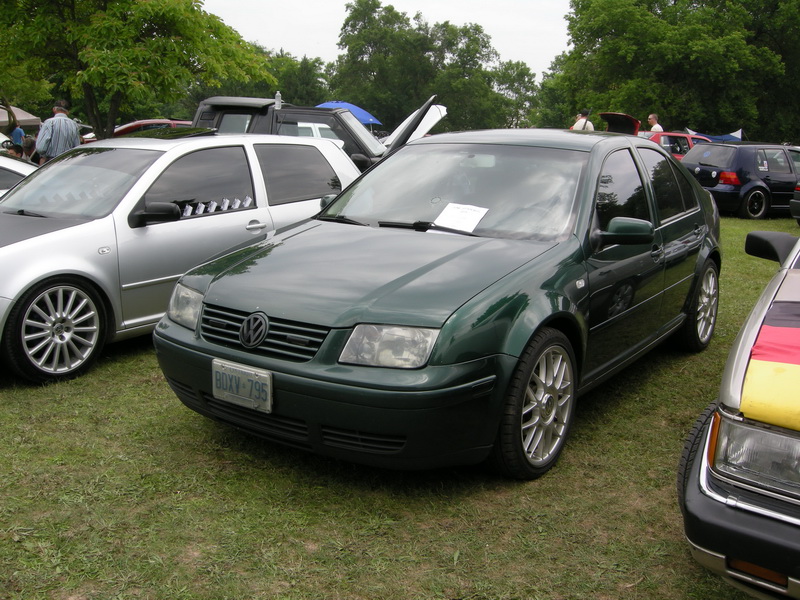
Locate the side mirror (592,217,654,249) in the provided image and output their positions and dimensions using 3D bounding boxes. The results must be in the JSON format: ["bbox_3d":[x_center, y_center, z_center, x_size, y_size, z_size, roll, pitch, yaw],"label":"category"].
[{"bbox_3d":[1.018,-0.310,3.772,0.235,0.145,0.150,9,14,33],"label":"side mirror"}]

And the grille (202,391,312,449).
[{"bbox_3d":[-0.554,0.454,3.181,0.550,0.120,0.080,9,14,33],"label":"grille"}]

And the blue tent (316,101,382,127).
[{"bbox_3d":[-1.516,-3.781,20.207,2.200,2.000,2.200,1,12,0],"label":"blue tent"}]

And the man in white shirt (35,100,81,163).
[{"bbox_3d":[-4.392,-1.754,10.976,0.570,1.700,0.360,1,12,3],"label":"man in white shirt"}]

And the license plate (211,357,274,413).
[{"bbox_3d":[-0.584,0.317,3.077,0.305,0.153,0.020,9,16,33],"label":"license plate"}]

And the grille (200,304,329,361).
[{"bbox_3d":[-0.536,0.116,3.129,0.640,0.150,0.090,9,14,33],"label":"grille"}]

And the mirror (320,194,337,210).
[{"bbox_3d":[-0.404,-0.527,4.707,0.235,0.145,0.150,9,14,33],"label":"mirror"}]

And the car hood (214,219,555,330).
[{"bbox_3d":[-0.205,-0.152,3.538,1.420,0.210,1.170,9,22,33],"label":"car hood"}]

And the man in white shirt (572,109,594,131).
[{"bbox_3d":[3.848,-3.137,17.686,0.520,1.800,0.320,-2,12,-11],"label":"man in white shirt"}]

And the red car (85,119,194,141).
[{"bbox_3d":[-4.747,-2.866,16.530,4.300,1.420,1.720,-6,14,-28],"label":"red car"}]

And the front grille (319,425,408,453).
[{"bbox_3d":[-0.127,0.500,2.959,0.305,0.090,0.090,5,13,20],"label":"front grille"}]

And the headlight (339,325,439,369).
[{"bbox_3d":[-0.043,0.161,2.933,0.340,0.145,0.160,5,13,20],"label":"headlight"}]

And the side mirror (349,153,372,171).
[{"bbox_3d":[-0.451,-1.625,9.750,0.180,0.155,0.210,2,12,6],"label":"side mirror"}]

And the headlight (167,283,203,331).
[{"bbox_3d":[-0.894,0.026,3.499,0.170,0.145,0.330,-10,16,-43],"label":"headlight"}]

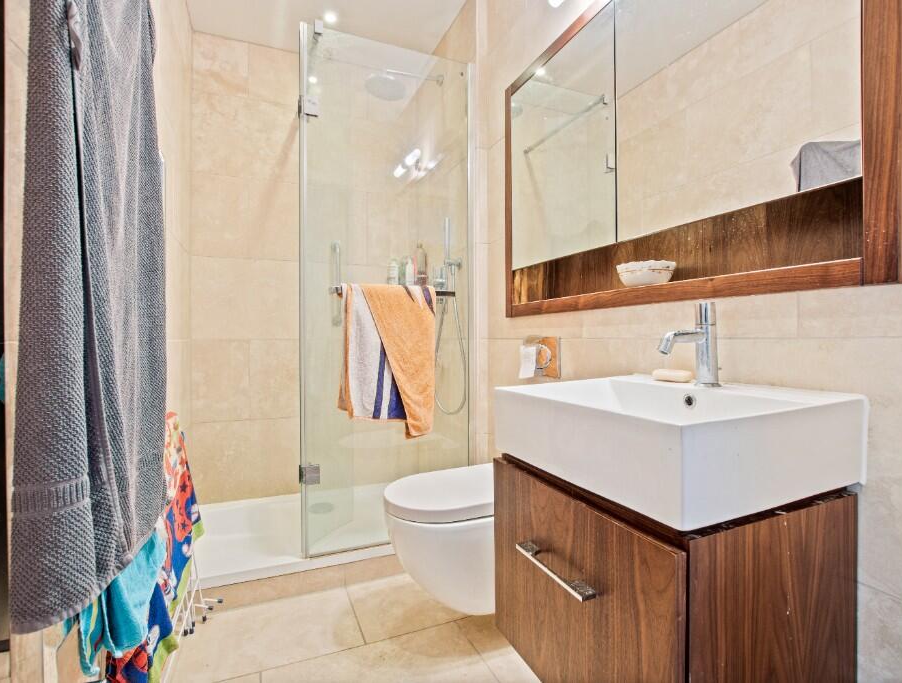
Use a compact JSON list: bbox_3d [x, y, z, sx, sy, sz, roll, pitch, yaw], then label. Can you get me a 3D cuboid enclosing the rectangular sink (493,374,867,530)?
[{"bbox_3d":[0.388,0.168,0.830,0.426,0.138,0.468,0,0,-24],"label":"rectangular sink"}]

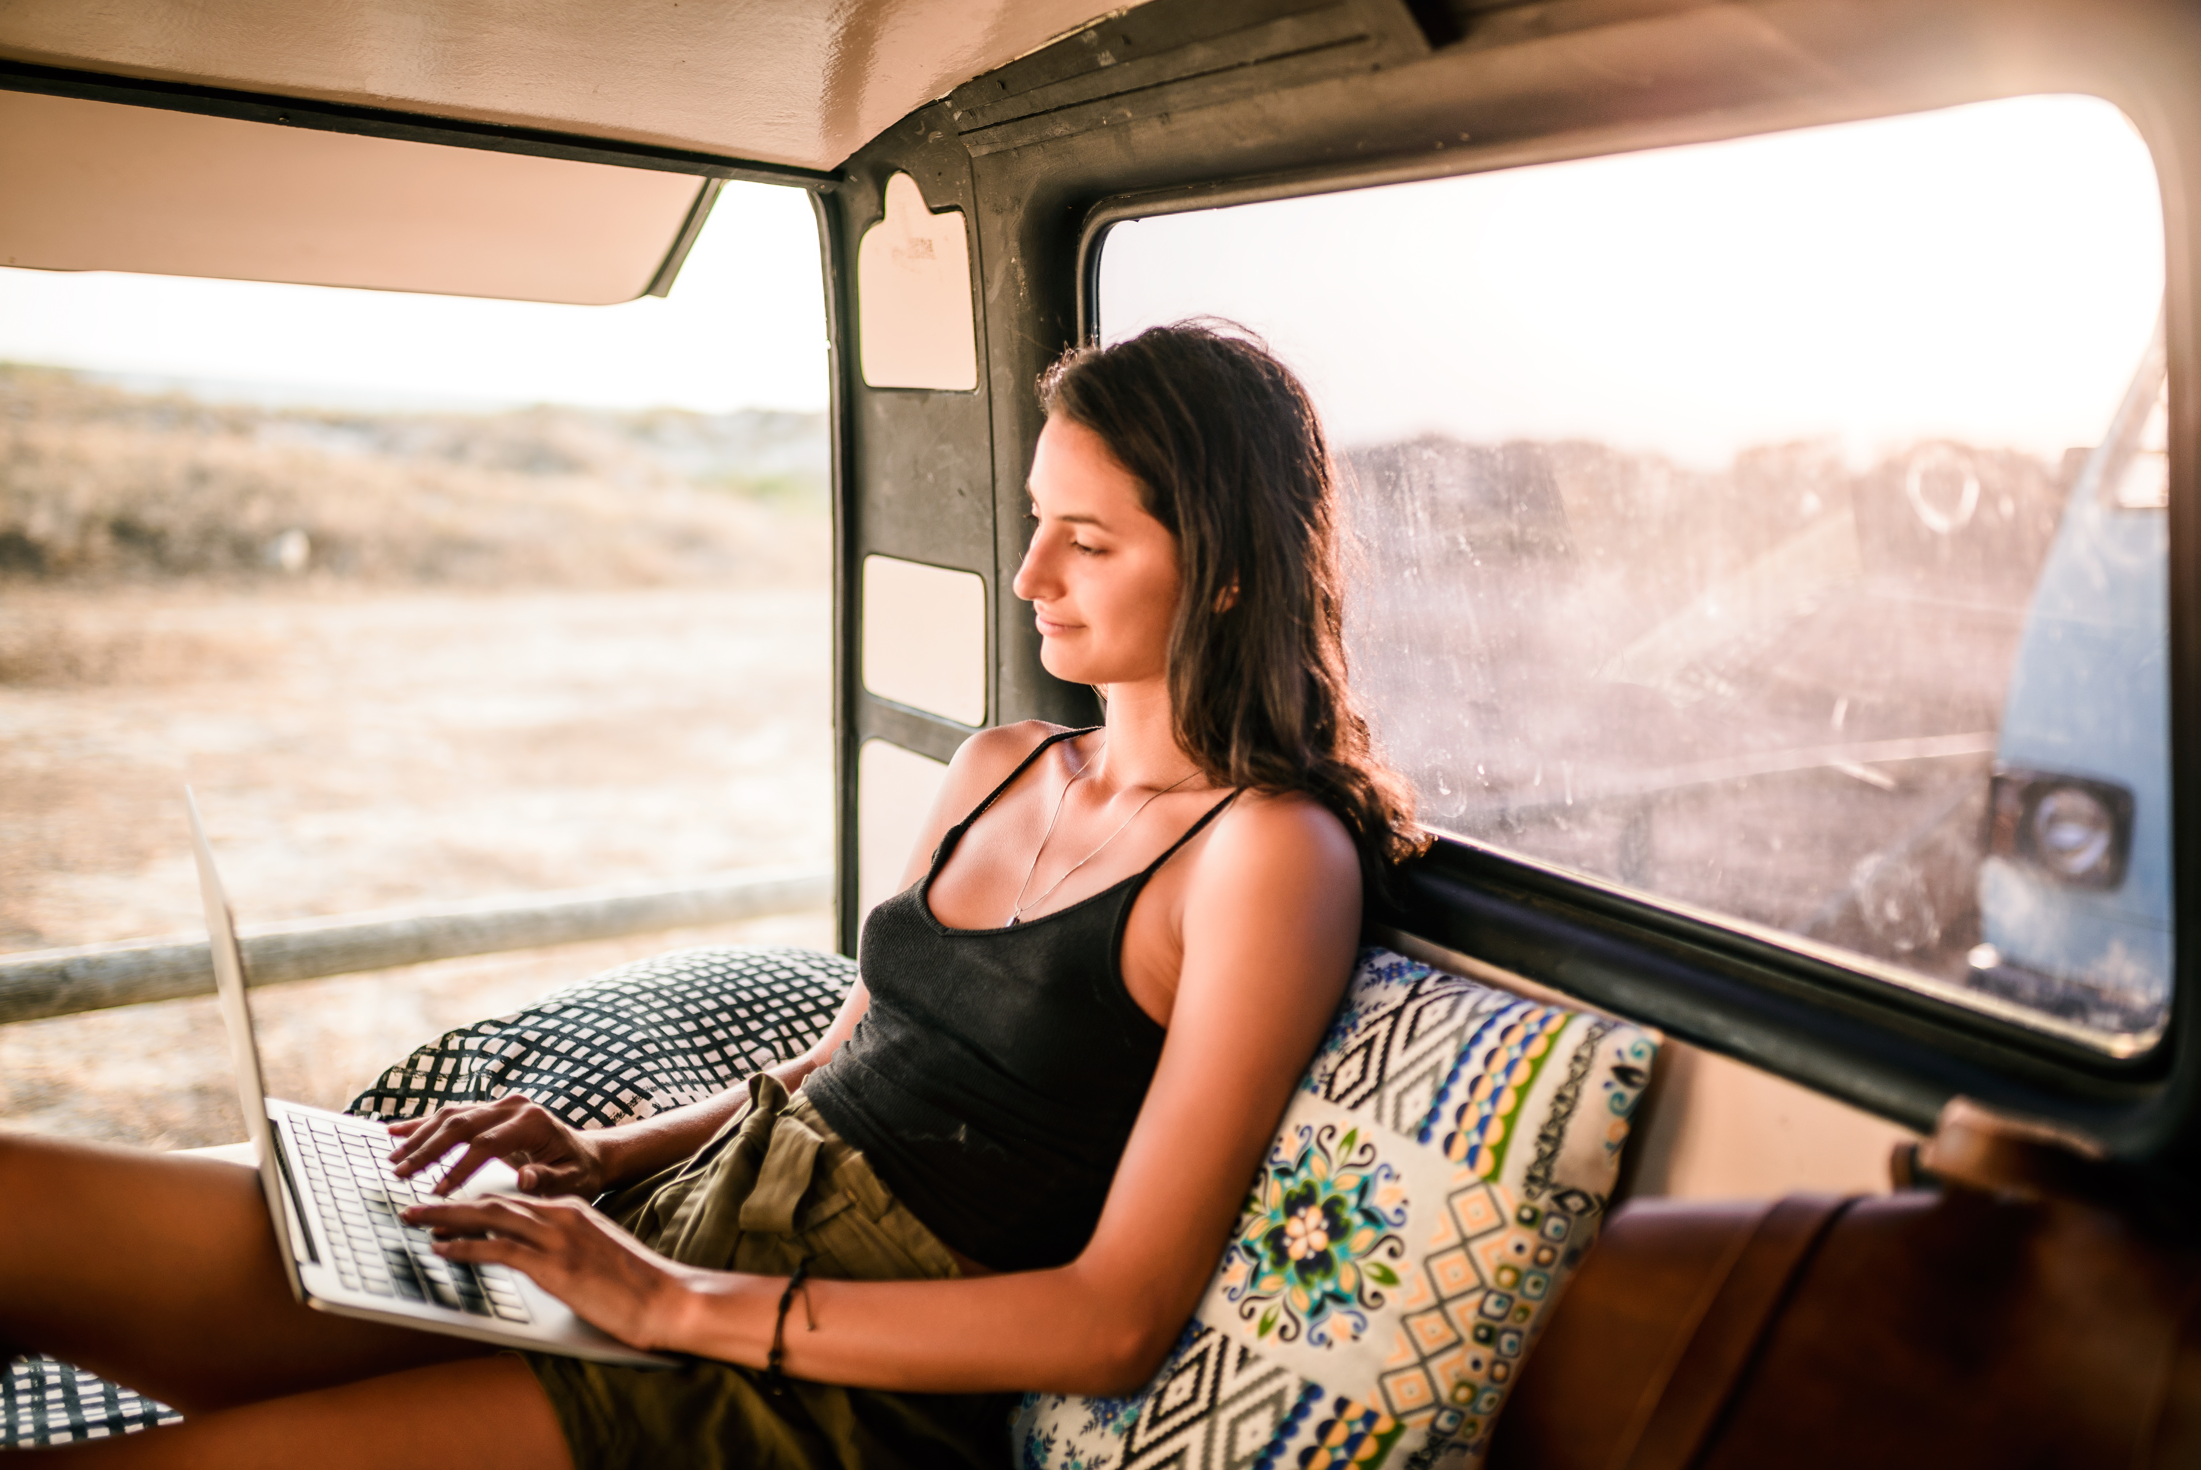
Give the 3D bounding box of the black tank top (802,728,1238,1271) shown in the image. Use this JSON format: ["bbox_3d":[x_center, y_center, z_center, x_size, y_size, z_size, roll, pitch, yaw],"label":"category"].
[{"bbox_3d":[-0.014,0.155,1.375,0.235,0.370,0.300,27,-6,-34],"label":"black tank top"}]

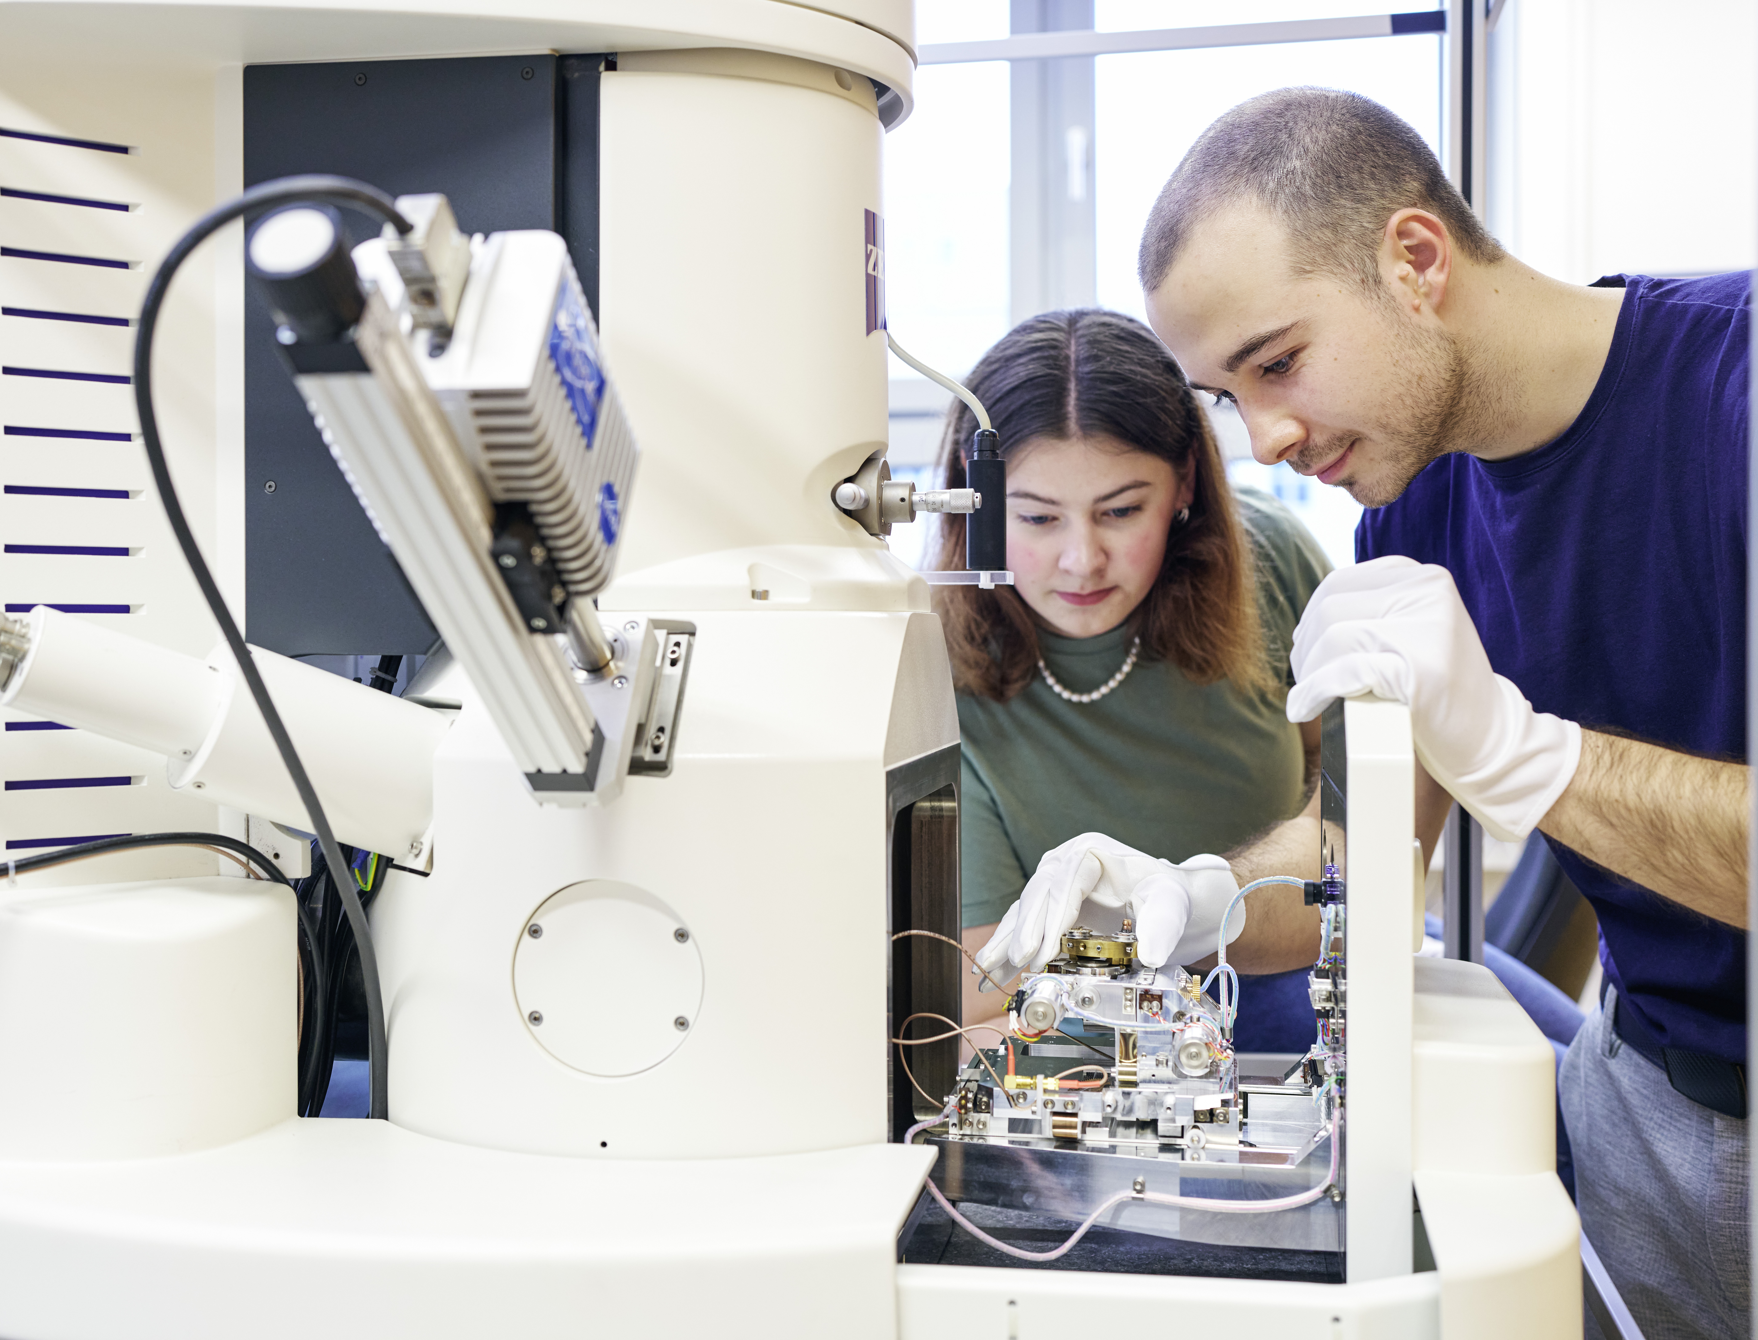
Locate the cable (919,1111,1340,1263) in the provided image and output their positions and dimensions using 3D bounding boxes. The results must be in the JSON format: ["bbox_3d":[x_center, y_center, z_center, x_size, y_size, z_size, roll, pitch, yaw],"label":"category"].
[{"bbox_3d":[0.146,0.300,1.135,0.250,0.092,0.060,0,1,13],"label":"cable"}]

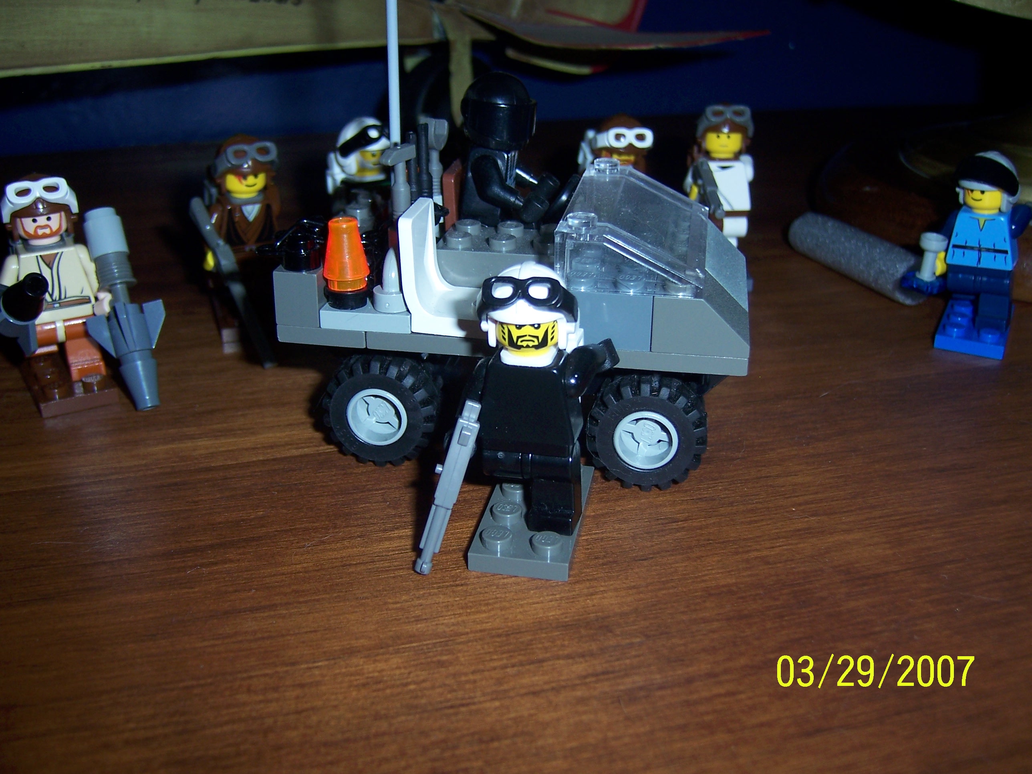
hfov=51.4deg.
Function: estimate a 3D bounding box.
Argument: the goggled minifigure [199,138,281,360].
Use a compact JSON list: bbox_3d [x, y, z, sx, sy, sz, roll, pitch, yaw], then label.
[{"bbox_3d":[-0.068,-0.039,0.265,0.022,0.046,0.033,-8,25,-18],"label":"goggled minifigure"}]

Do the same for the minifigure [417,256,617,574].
[{"bbox_3d":[0.002,0.003,0.173,0.028,0.047,0.035,5,25,10],"label":"minifigure"}]

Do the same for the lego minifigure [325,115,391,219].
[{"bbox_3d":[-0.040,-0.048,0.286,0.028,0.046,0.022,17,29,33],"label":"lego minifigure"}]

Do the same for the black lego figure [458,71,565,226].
[{"bbox_3d":[-0.001,-0.044,0.207,0.021,0.033,0.021,4,24,9],"label":"black lego figure"}]

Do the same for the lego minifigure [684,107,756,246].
[{"bbox_3d":[0.057,-0.055,0.302,0.022,0.046,0.031,-1,24,-3],"label":"lego minifigure"}]

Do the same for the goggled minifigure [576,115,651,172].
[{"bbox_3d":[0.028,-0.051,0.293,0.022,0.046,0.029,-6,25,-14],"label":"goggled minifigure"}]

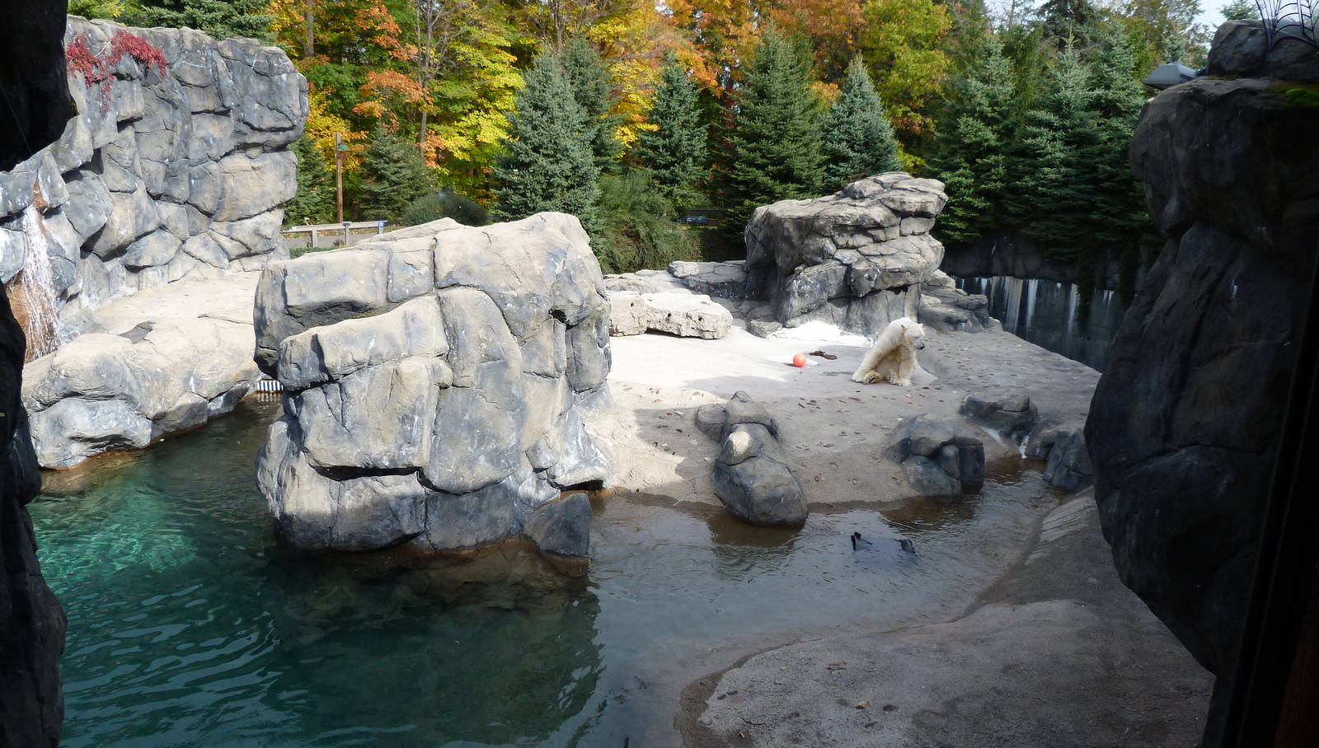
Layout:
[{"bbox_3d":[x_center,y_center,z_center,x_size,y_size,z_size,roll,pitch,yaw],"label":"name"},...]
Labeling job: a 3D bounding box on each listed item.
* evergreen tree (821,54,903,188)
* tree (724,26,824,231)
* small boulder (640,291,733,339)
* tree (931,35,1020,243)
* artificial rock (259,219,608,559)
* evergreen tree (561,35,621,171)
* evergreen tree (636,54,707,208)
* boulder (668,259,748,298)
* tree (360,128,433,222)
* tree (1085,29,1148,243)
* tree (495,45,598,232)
[{"bbox_3d":[6.654,-7.944,32.551,2.908,5.650,2.908,2,11,0],"label":"evergreen tree"},{"bbox_3d":[3.844,-8.527,33.701,3.570,7.184,3.570,2,11,0],"label":"tree"},{"bbox_3d":[0.571,-1.310,20.700,1.900,0.750,1.300,6,13,15],"label":"small boulder"},{"bbox_3d":[9.511,-6.952,28.500,2.800,6.200,2.800,3,13,0],"label":"tree"},{"bbox_3d":[-3.031,-0.266,13.000,4.300,3.950,3.600,-1,11,-11],"label":"artificial rock"},{"bbox_3d":[-2.760,-7.963,32.500,3.200,7.000,3.200,3,13,0],"label":"evergreen tree"},{"bbox_3d":[0.435,-8.576,35.000,2.750,6.500,2.750,3,13,0],"label":"evergreen tree"},{"bbox_3d":[1.621,-2.753,27.500,2.500,1.000,1.800,2,11,0],"label":"boulder"},{"bbox_3d":[-12.650,-9.442,45.460,3.651,4.720,3.651,2,11,0],"label":"tree"},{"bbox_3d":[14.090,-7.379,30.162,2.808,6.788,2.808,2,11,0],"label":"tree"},{"bbox_3d":[-3.317,-6.406,28.000,3.100,6.100,3.100,3,13,0],"label":"tree"}]

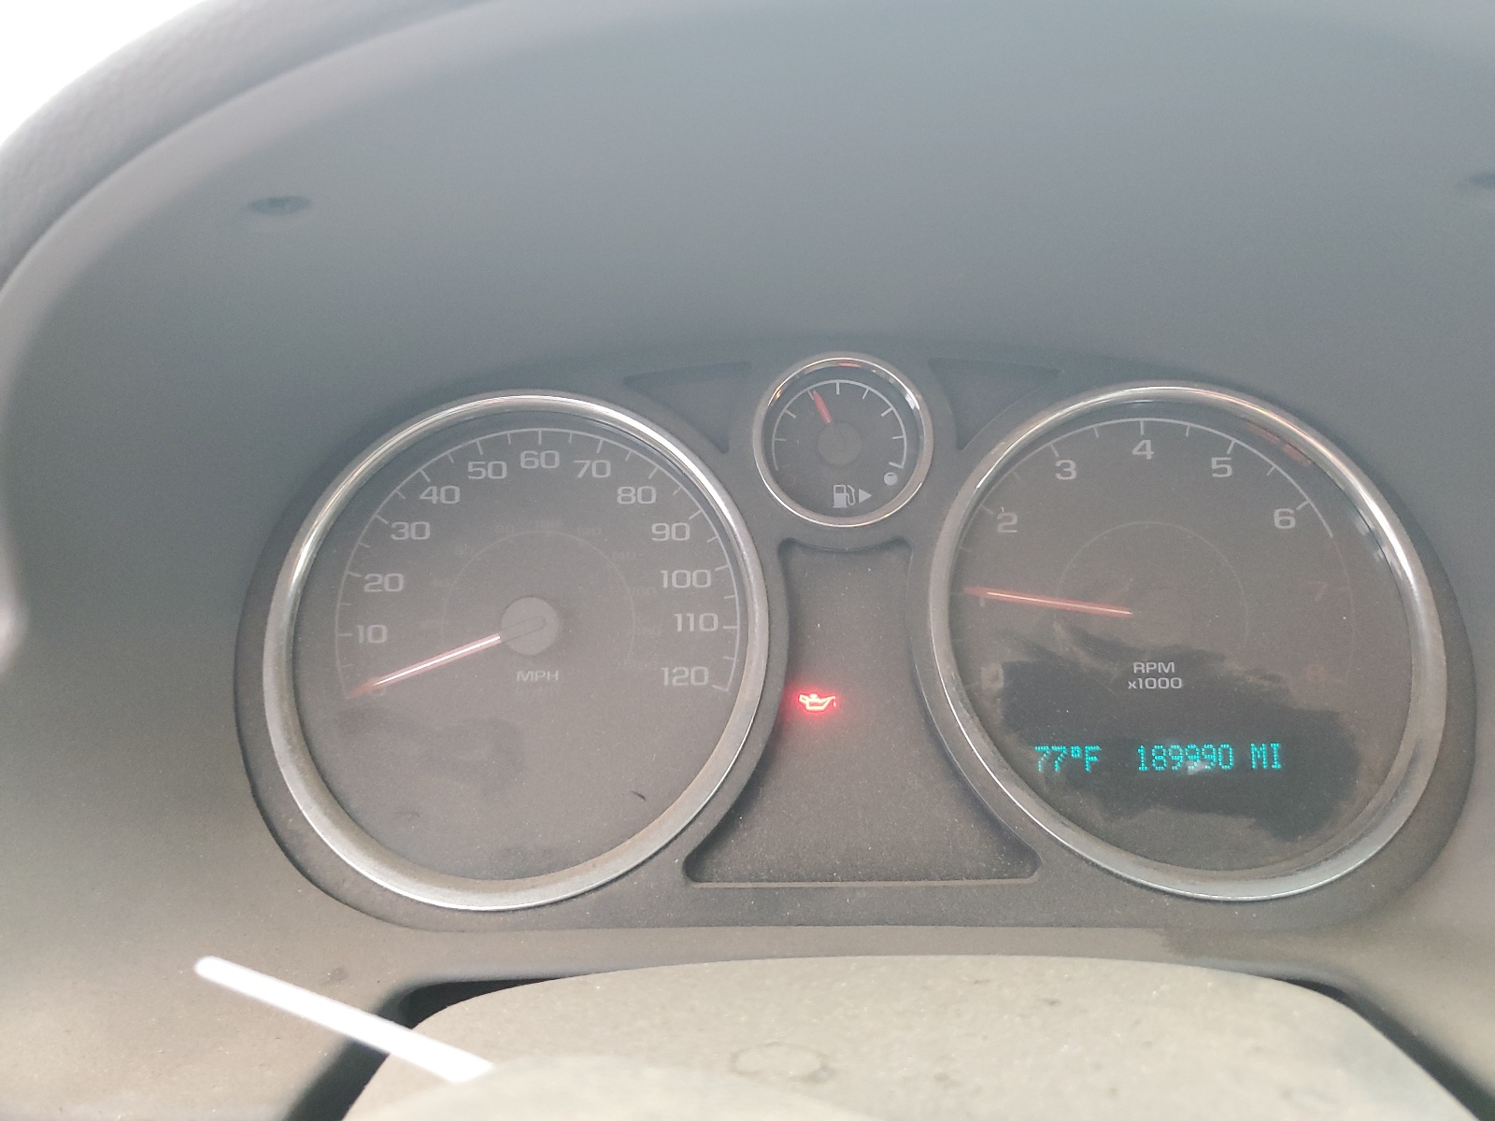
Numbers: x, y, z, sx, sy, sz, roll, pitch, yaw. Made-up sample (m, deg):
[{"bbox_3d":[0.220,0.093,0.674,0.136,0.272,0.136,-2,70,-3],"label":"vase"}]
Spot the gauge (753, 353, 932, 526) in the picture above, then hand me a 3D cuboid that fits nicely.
[{"bbox_3d":[0.024,-0.029,0.277,0.043,0.043,0.015,-1,-11,0],"label":"gauge"}]

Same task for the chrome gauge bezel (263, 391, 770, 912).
[{"bbox_3d":[-0.054,0.016,0.263,0.118,0.122,0.022,-1,-16,0],"label":"chrome gauge bezel"}]

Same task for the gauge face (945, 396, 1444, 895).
[{"bbox_3d":[0.104,0.015,0.266,0.116,0.119,0.022,-1,-15,0],"label":"gauge face"}]

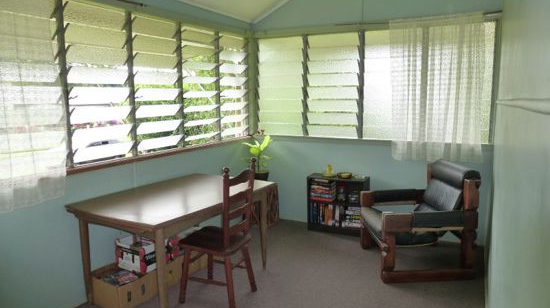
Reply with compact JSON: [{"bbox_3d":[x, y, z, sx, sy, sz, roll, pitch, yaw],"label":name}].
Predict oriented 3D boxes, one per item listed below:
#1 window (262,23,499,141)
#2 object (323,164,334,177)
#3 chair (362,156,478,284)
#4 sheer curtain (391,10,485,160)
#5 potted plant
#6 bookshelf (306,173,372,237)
[{"bbox_3d":[0.896,-0.703,4.013,2.448,1.102,0.103,4,10,27],"label":"window"},{"bbox_3d":[0.589,0.196,4.195,0.110,0.118,0.110,4,10,27],"label":"object"},{"bbox_3d":[1.208,0.535,3.320,0.745,0.870,0.713,-1,8,-3],"label":"chair"},{"bbox_3d":[1.523,-0.600,3.641,0.794,1.338,0.088,4,10,27],"label":"sheer curtain"},{"bbox_3d":[-0.185,0.060,4.365,0.265,0.544,0.265,4,10,27],"label":"potted plant"},{"bbox_3d":[0.678,0.553,4.172,0.603,0.597,0.250,4,10,27],"label":"bookshelf"}]

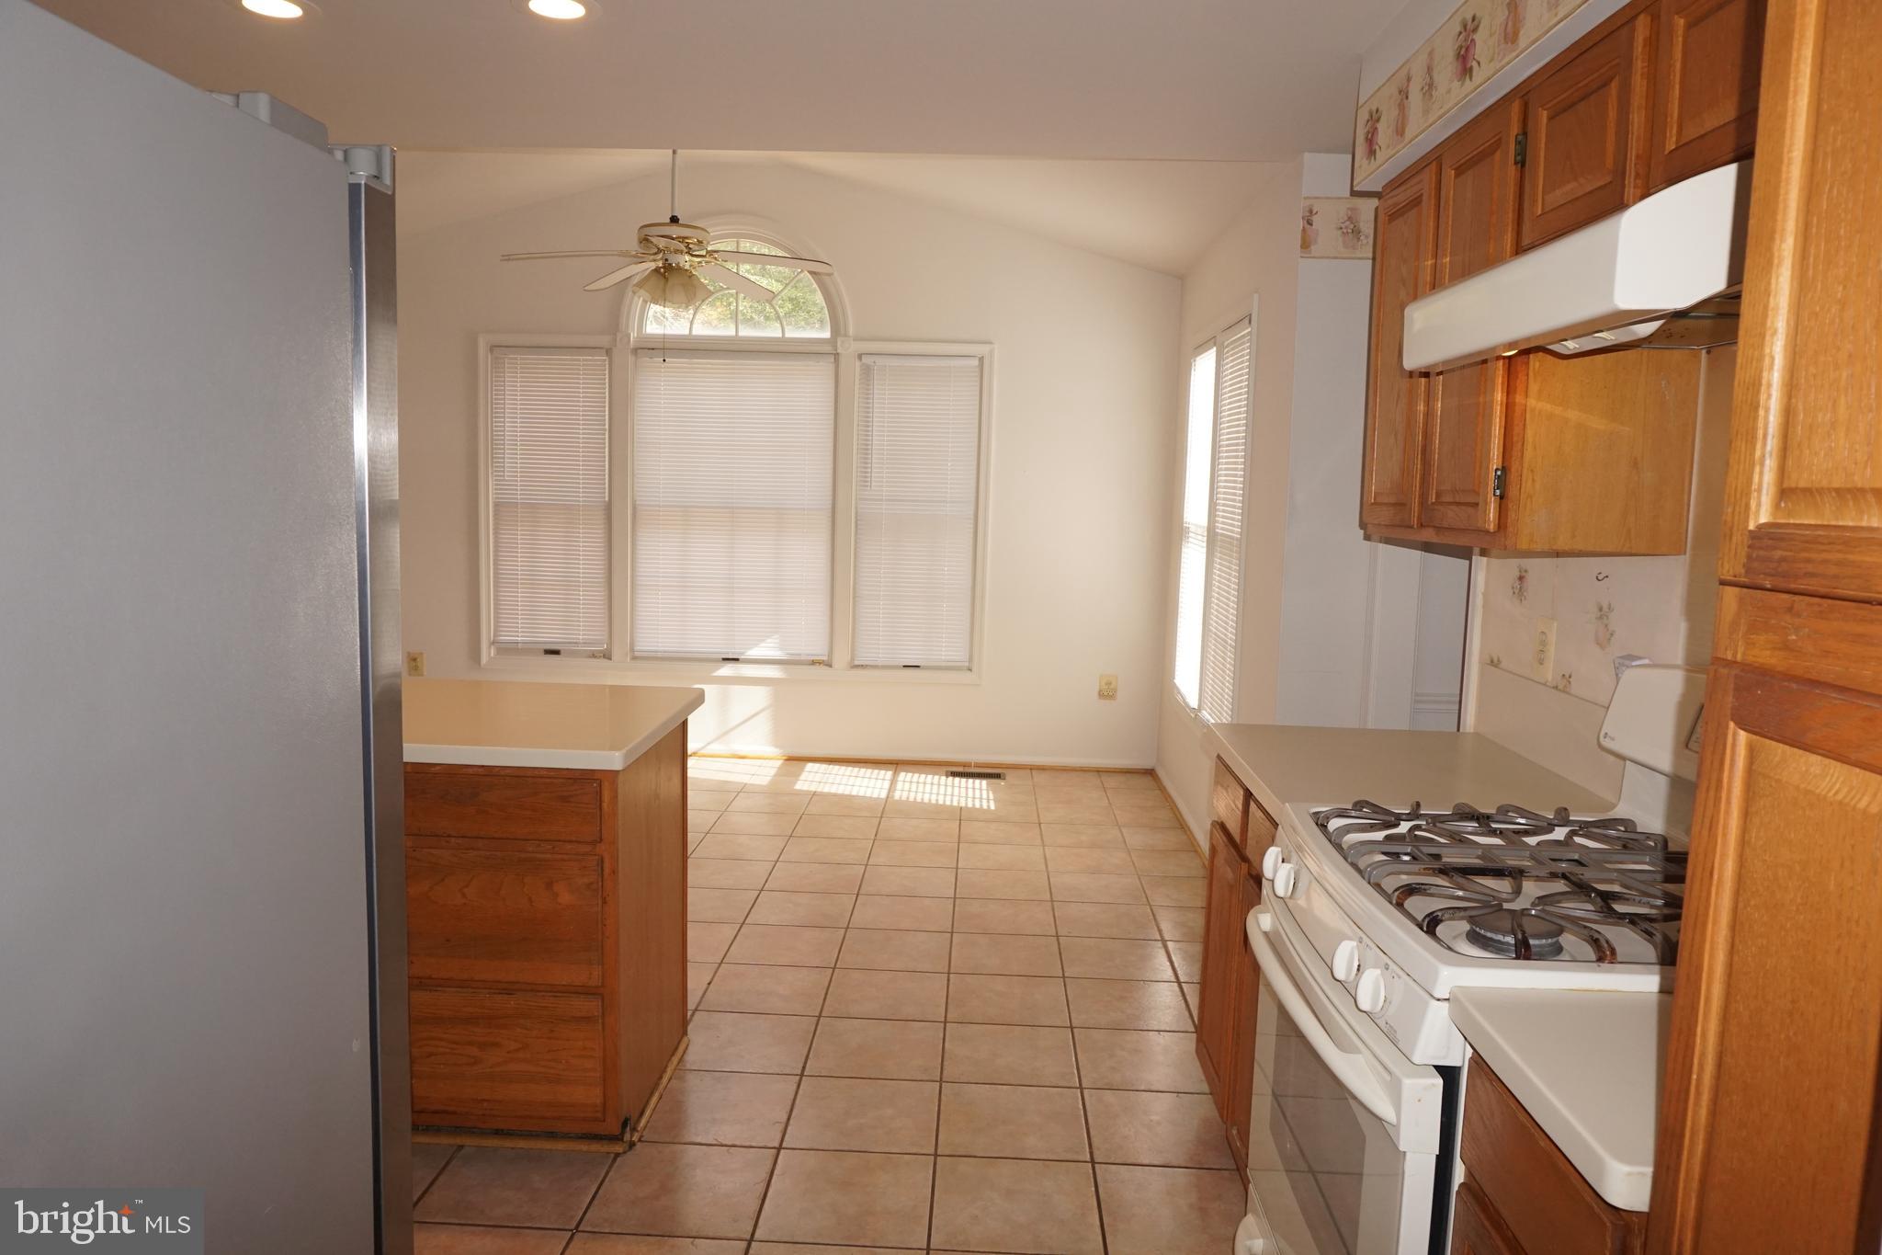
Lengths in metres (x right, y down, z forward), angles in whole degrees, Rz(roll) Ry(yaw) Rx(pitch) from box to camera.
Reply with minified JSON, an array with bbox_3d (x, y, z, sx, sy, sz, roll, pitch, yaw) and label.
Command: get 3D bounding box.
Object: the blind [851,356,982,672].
[{"bbox_3d":[-0.131,-0.575,6.369,0.632,1.578,0.050,2,7,2],"label":"blind"}]

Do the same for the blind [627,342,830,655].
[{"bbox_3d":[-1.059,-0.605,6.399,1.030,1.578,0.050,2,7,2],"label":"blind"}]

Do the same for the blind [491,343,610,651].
[{"bbox_3d":[-2.003,-0.648,6.429,0.602,1.540,0.050,2,7,2],"label":"blind"}]

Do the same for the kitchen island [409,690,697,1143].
[{"bbox_3d":[-1.225,0.633,2.938,1.200,0.894,0.768,2,7,2],"label":"kitchen island"}]

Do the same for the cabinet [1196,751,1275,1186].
[{"bbox_3d":[0.910,0.746,2.614,0.602,0.867,0.751,2,7,2],"label":"cabinet"}]

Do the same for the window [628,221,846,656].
[{"bbox_3d":[-1.051,-0.893,6.373,1.064,2.176,0.100,2,7,2],"label":"window"}]

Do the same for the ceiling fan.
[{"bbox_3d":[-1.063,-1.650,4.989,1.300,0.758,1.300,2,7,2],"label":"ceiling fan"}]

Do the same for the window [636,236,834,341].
[{"bbox_3d":[-1.028,-1.692,6.281,1.010,0.527,0.100,2,7,2],"label":"window"}]

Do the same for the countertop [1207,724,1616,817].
[{"bbox_3d":[0.918,0.303,2.558,0.617,0.042,0.762,2,7,2],"label":"countertop"}]

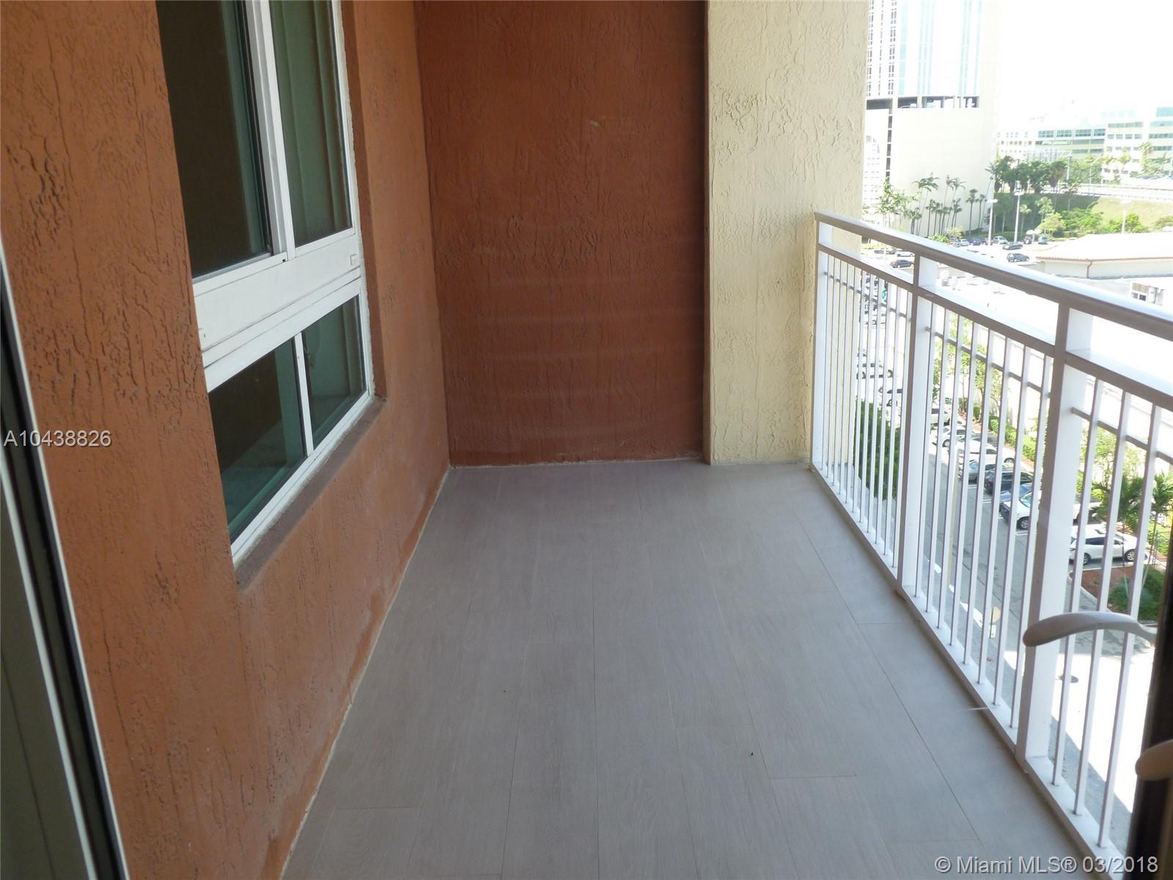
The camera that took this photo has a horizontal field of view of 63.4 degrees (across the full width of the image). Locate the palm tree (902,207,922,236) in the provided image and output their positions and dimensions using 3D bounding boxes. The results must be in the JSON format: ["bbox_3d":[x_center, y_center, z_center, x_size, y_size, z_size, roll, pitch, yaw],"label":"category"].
[{"bbox_3d":[76.690,-51.520,223.670,4.450,6.760,4.450,3,18,18],"label":"palm tree"}]

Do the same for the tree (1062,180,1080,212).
[{"bbox_3d":[110.880,-55.750,217.020,3.900,7.530,3.900,6,19,26],"label":"tree"}]

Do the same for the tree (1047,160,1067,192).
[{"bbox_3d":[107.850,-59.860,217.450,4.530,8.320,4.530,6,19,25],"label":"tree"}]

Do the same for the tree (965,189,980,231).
[{"bbox_3d":[88.960,-52.720,218.790,3.110,10.300,3.110,4,19,21],"label":"tree"}]

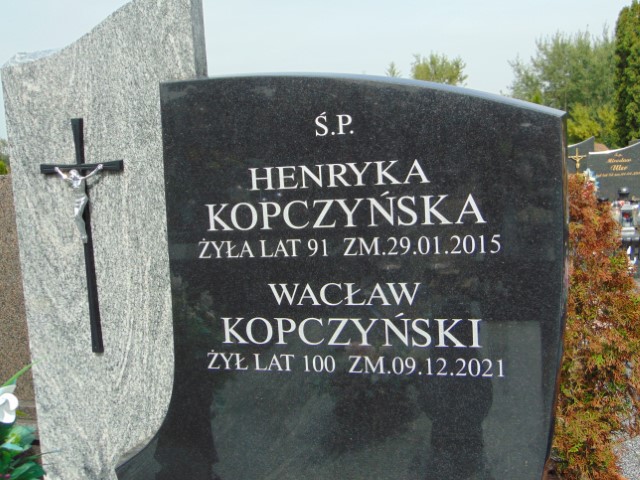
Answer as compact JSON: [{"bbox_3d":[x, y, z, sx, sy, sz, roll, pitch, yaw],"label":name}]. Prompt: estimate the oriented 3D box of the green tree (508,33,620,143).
[{"bbox_3d":[9.572,-5.805,28.000,4.600,4.800,4.300,0,9,19],"label":"green tree"}]

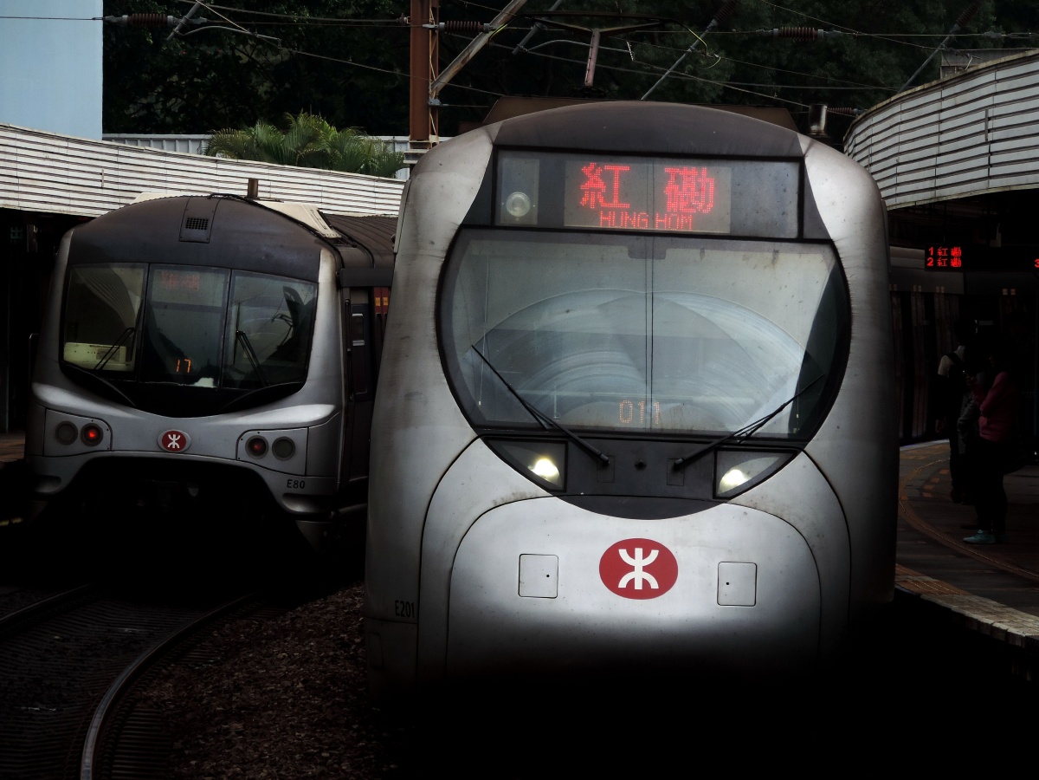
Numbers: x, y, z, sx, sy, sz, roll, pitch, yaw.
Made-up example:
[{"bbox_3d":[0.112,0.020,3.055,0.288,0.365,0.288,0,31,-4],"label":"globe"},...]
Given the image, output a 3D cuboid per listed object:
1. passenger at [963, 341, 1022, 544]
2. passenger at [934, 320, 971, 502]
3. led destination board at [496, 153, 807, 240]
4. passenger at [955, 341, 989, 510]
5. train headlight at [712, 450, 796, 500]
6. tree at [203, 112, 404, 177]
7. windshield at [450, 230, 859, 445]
[{"bbox_3d":[3.678,0.407,70.000,0.420,1.580,0.450,0,0,-6],"label":"passenger"},{"bbox_3d":[4.123,0.195,84.500,0.500,1.710,0.360,0,0,-18],"label":"passenger"},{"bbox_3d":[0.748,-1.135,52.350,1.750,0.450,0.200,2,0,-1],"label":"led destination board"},{"bbox_3d":[3.826,0.347,76.000,0.340,1.560,0.460,0,0,9],"label":"passenger"},{"bbox_3d":[1.346,0.485,51.750,0.460,0.280,0.200,2,0,-3],"label":"train headlight"},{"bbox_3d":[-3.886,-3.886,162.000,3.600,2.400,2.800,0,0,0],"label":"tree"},{"bbox_3d":[0.723,-0.323,52.000,2.330,1.170,0.500,2,0,-1],"label":"windshield"}]

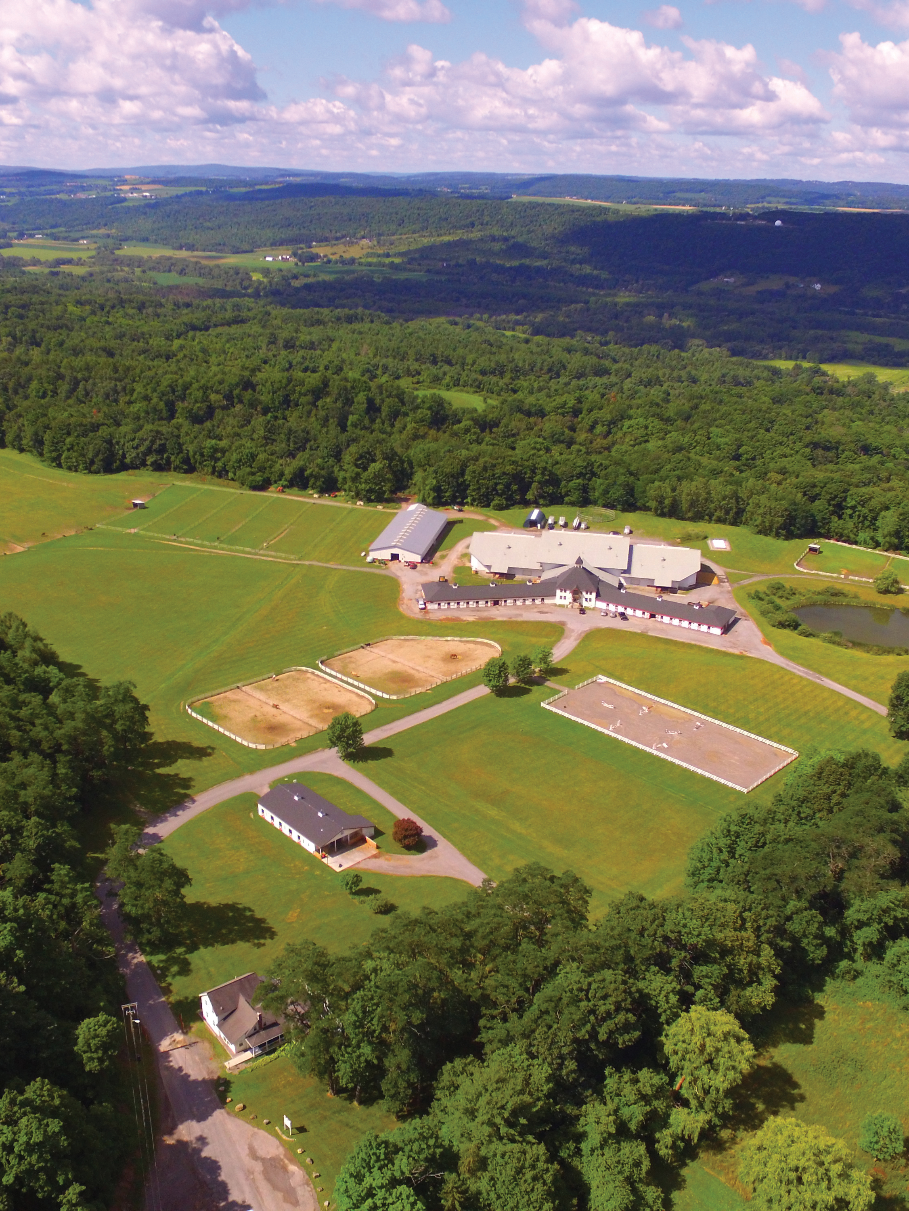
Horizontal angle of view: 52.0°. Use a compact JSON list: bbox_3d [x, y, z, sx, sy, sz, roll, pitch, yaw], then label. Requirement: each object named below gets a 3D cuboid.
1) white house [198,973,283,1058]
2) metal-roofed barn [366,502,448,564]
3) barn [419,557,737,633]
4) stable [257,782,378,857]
[{"bbox_3d":[-35.990,69.470,160.640,10.500,8.400,13.300,-19,31,-38],"label":"white house"},{"bbox_3d":[-18.780,-30.600,398.640,22.300,7.000,51.000,6,25,10],"label":"metal-roofed barn"},{"bbox_3d":[44.130,-7.130,337.750,114.900,16.500,28.000,5,24,9],"label":"barn"},{"bbox_3d":[-32.020,47.810,214.530,15.000,6.000,24.000,-21,32,-40],"label":"stable"}]

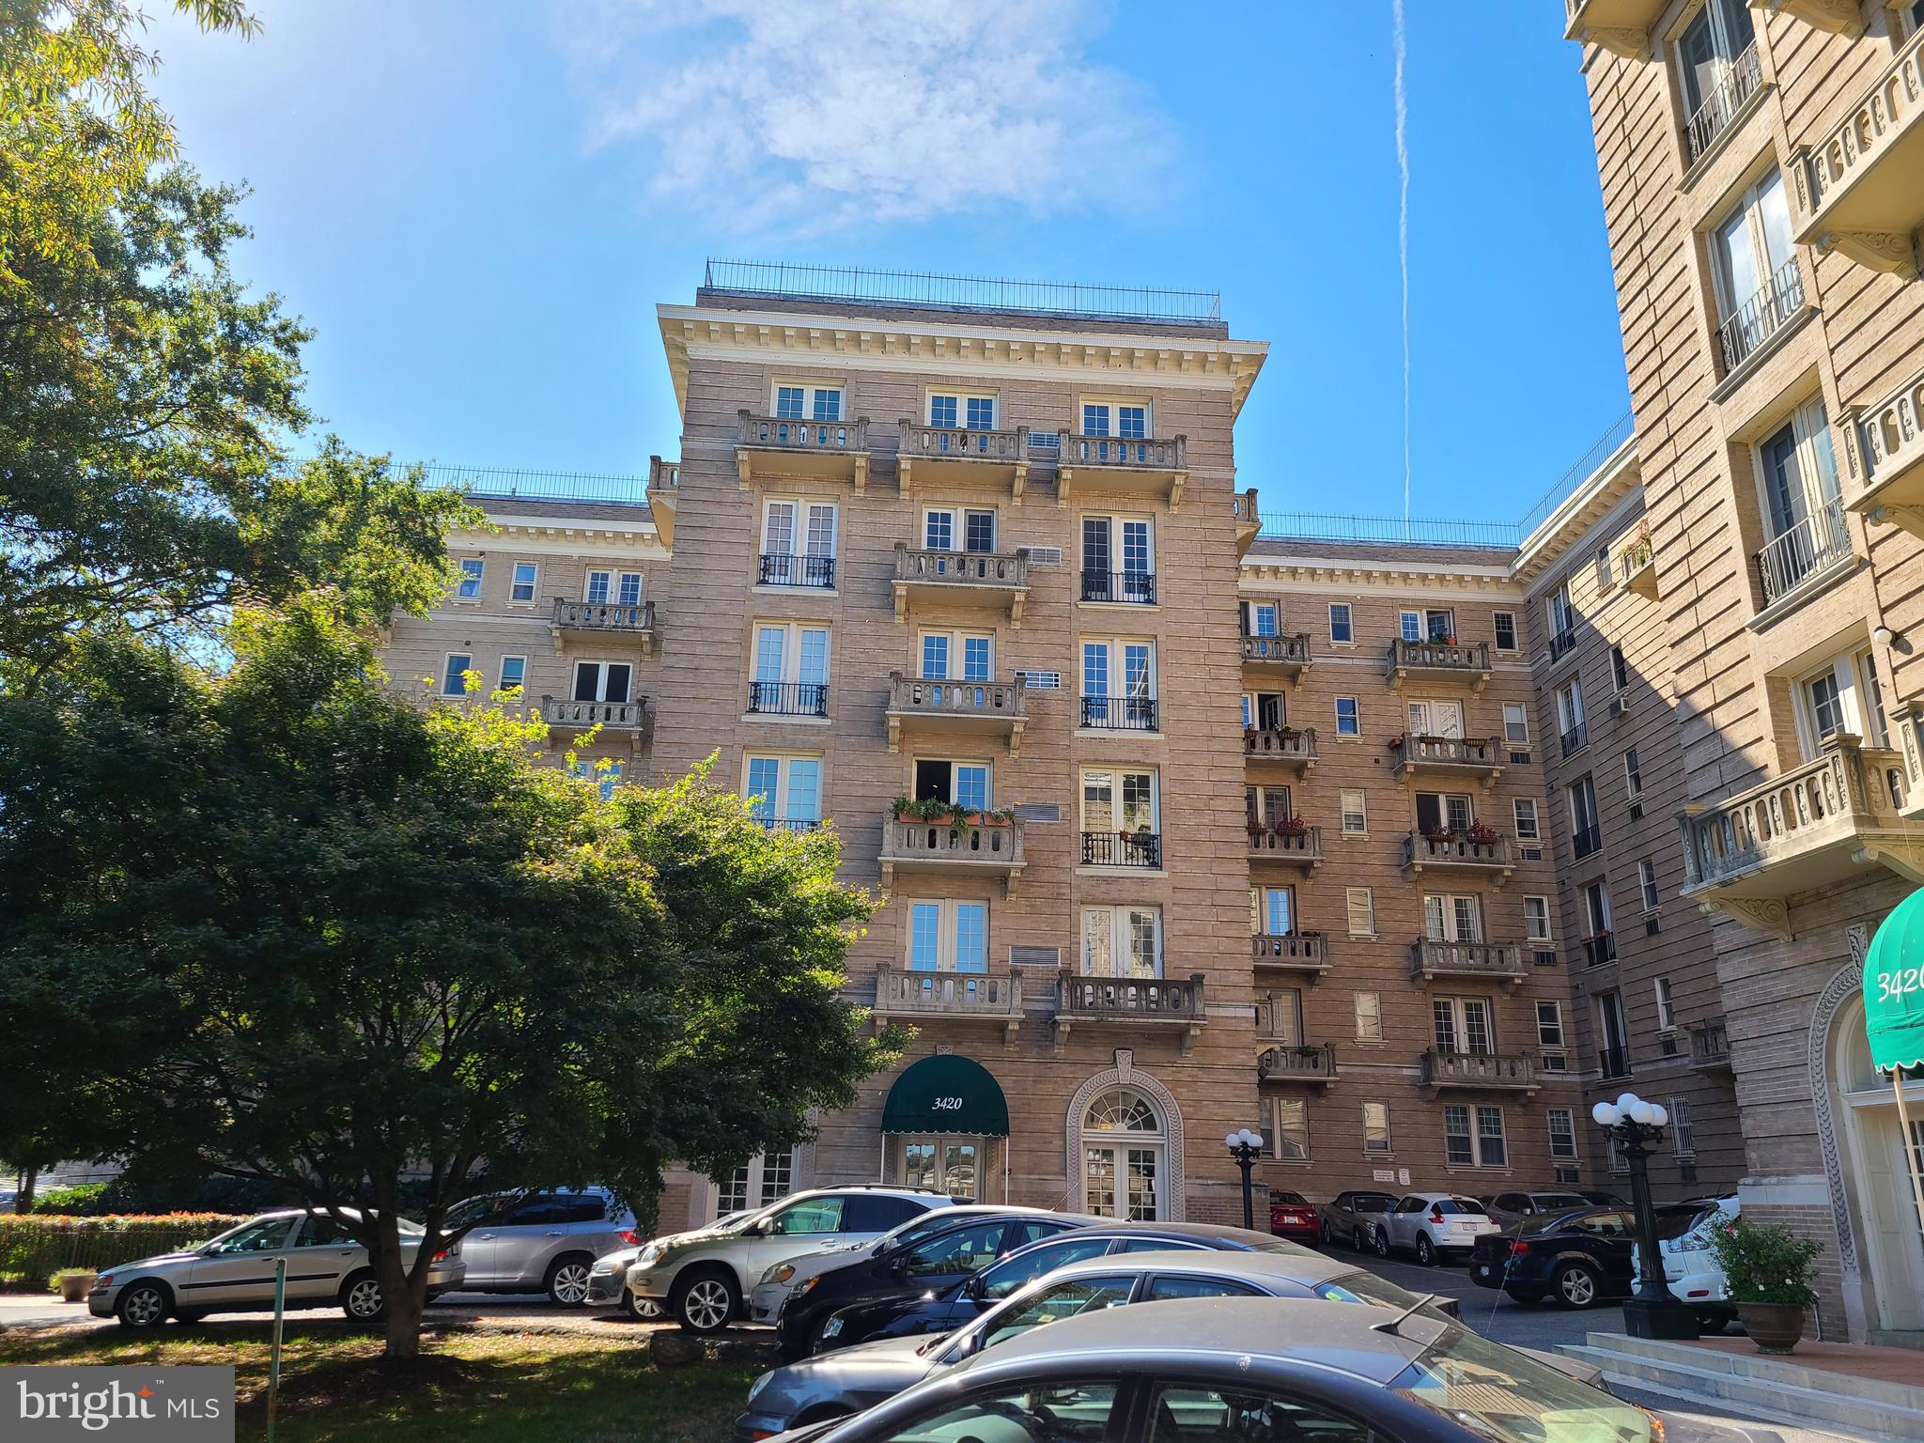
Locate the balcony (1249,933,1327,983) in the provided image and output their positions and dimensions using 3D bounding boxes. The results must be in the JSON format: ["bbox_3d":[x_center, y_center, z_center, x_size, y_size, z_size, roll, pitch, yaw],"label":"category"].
[{"bbox_3d":[9.108,6.886,41.934,3.100,1.350,1.000,2,-19,-4],"label":"balcony"}]

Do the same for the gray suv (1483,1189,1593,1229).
[{"bbox_3d":[14.112,12.194,34.722,1.830,1.570,4.600,3,-19,-4],"label":"gray suv"}]

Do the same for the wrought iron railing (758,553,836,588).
[{"bbox_3d":[-3.699,-3.372,32.486,1.733,0.720,0.080,3,-19,-3],"label":"wrought iron railing"}]

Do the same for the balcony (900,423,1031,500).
[{"bbox_3d":[0.020,-5.892,33.112,3.040,1.509,1.030,3,-19,-3],"label":"balcony"}]

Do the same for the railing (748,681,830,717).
[{"bbox_3d":[-3.914,-0.496,32.613,1.800,0.690,0.130,3,-18,-3],"label":"railing"}]

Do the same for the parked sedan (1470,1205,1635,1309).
[{"bbox_3d":[10.572,8.426,22.724,4.850,1.490,1.830,2,-18,-1],"label":"parked sedan"}]

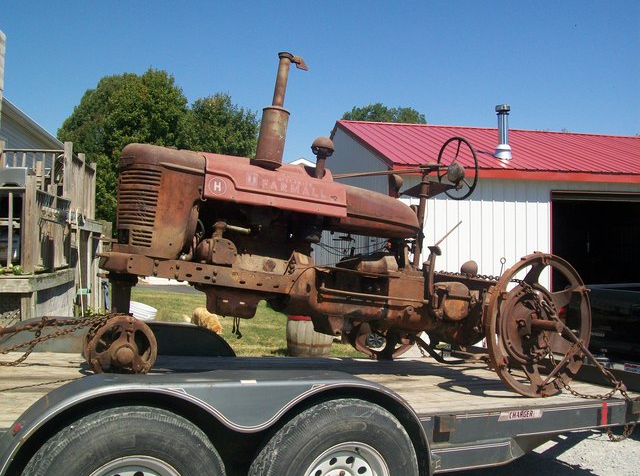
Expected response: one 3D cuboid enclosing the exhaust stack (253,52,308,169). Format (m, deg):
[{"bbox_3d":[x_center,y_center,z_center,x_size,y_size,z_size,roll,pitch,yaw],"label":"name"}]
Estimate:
[{"bbox_3d":[-0.224,-0.776,4.071,0.238,0.705,0.166,11,-6,-25],"label":"exhaust stack"}]

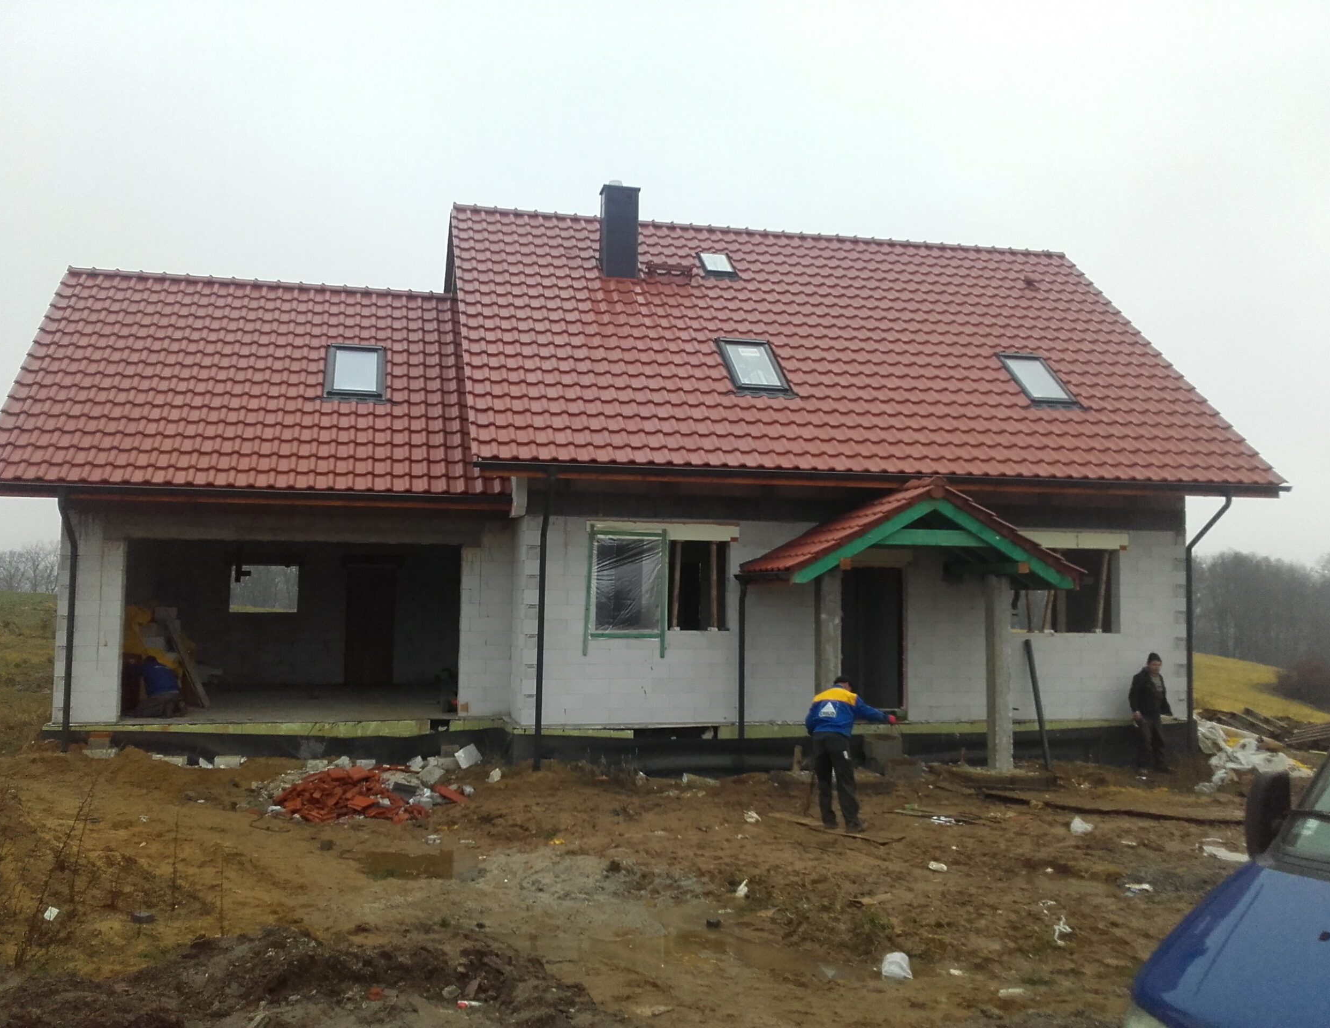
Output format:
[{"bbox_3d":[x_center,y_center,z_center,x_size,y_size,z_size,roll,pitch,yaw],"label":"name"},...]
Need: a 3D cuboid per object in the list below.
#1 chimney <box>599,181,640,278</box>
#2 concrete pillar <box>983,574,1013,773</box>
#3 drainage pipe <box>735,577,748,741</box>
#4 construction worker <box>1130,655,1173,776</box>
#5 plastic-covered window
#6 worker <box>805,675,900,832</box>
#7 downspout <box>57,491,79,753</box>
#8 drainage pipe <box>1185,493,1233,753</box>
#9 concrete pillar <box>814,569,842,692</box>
[{"bbox_3d":[-0.759,-4.670,20.567,0.610,1.630,0.470,1,-4,-12],"label":"chimney"},{"bbox_3d":[4.448,2.103,16.366,0.250,2.570,0.250,1,-4,-12],"label":"concrete pillar"},{"bbox_3d":[1.077,2.031,17.000,0.120,2.250,0.120,1,-4,-12],"label":"drainage pipe"},{"bbox_3d":[6.986,2.858,17.659,0.540,1.770,0.480,2,-4,-15],"label":"construction worker"},{"bbox_3d":[-0.517,0.957,16.789,0.951,1.316,0.080,1,-4,-12],"label":"plastic-covered window"},{"bbox_3d":[1.915,2.455,12.650,0.780,1.600,0.620,-2,-5,30],"label":"worker"},{"bbox_3d":[-7.816,1.438,15.955,0.120,3.370,0.770,1,-4,-12],"label":"downspout"},{"bbox_3d":[8.060,1.621,18.111,0.180,3.840,0.950,1,-4,-12],"label":"drainage pipe"},{"bbox_3d":[2.095,2.051,15.872,0.250,2.590,0.250,1,-4,-12],"label":"concrete pillar"}]

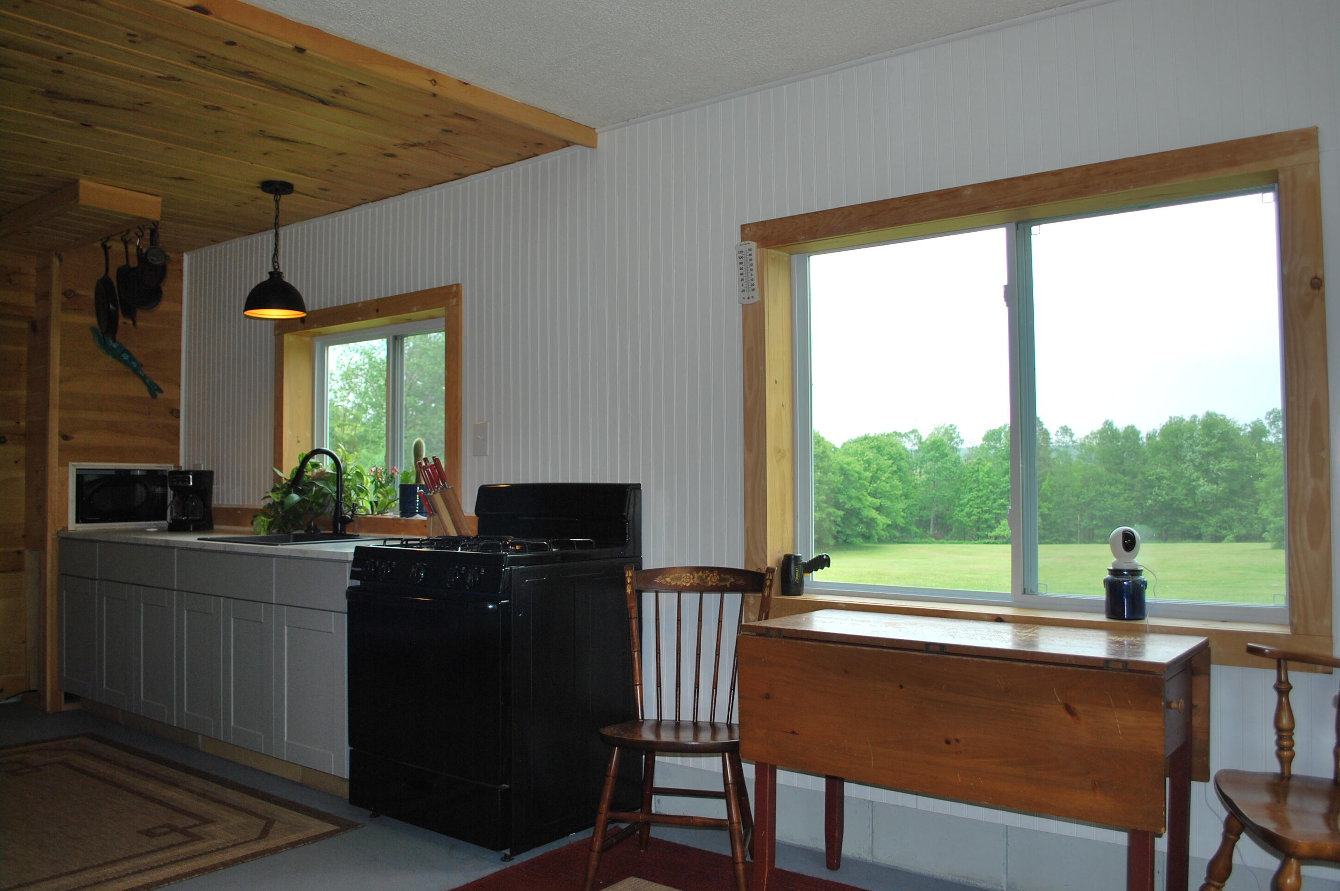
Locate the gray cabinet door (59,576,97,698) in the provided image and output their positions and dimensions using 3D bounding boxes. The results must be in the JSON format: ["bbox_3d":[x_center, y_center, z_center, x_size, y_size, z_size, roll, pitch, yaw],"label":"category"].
[{"bbox_3d":[-2.839,0.921,4.850,0.395,0.573,0.022,-1,-1,37],"label":"gray cabinet door"}]

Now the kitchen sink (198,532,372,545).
[{"bbox_3d":[-1.612,0.499,4.337,0.634,0.200,0.535,-2,-2,38],"label":"kitchen sink"}]

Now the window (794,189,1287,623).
[{"bbox_3d":[0.984,-0.089,2.934,1.412,1.112,0.090,-2,-2,38],"label":"window"}]

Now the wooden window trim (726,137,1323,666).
[{"bbox_3d":[0.937,-0.093,2.868,1.619,1.289,0.160,-2,-2,36],"label":"wooden window trim"}]

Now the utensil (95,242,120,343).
[{"bbox_3d":[-2.595,-0.716,4.640,0.070,0.460,0.290,1,-2,-42],"label":"utensil"}]

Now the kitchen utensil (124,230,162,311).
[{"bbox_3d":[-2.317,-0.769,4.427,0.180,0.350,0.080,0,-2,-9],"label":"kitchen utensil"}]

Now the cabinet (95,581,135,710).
[{"bbox_3d":[-2.388,0.917,4.781,0.383,0.582,0.500,-2,-2,36],"label":"cabinet"}]

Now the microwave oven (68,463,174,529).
[{"bbox_3d":[-3.021,0.270,5.417,0.360,0.340,0.530,-2,-2,38],"label":"microwave oven"}]

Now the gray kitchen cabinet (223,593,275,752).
[{"bbox_3d":[-1.482,0.904,4.187,0.381,0.576,0.580,-2,-2,38],"label":"gray kitchen cabinet"}]

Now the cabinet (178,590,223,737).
[{"bbox_3d":[-1.784,0.912,4.420,0.380,0.576,0.580,-2,-2,38],"label":"cabinet"}]

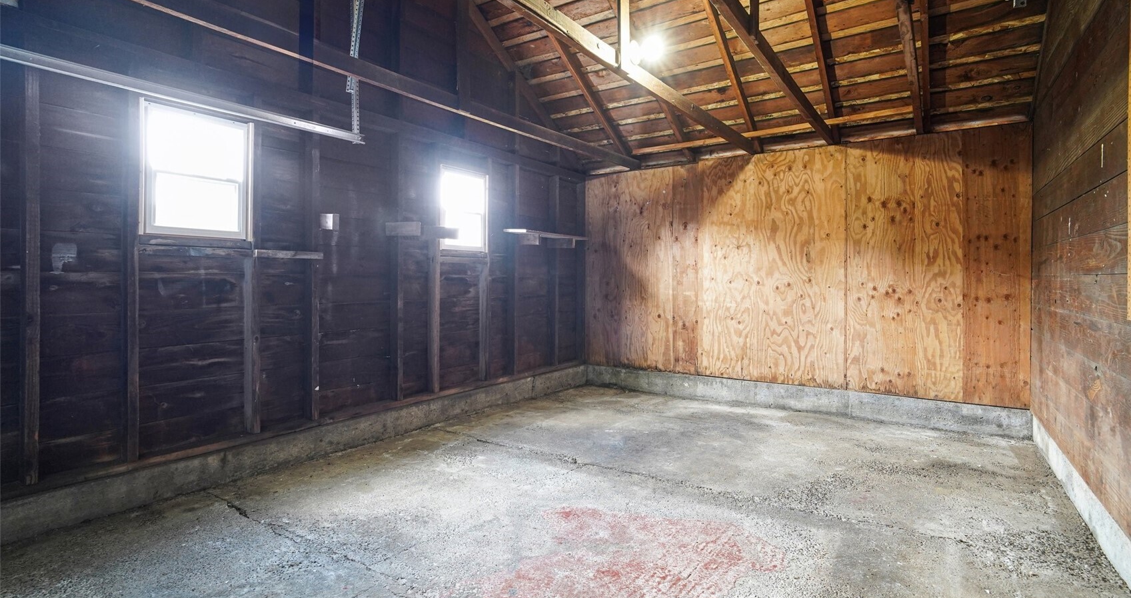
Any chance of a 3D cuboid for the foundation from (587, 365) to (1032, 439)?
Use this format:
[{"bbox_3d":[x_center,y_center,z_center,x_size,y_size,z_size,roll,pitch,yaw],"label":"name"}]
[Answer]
[{"bbox_3d":[1.900,0.887,4.735,3.721,0.225,0.153,1,2,29],"label":"foundation"}]

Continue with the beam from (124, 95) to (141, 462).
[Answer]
[{"bbox_3d":[-2.162,-0.160,2.504,0.092,1.927,0.043,0,0,37],"label":"beam"}]

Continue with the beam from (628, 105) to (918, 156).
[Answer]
[{"bbox_3d":[1.702,-1.494,4.526,2.361,0.051,0.046,1,2,29],"label":"beam"}]

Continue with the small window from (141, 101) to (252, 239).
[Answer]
[{"bbox_3d":[-1.992,-0.664,2.727,0.092,0.681,0.511,0,0,37],"label":"small window"}]

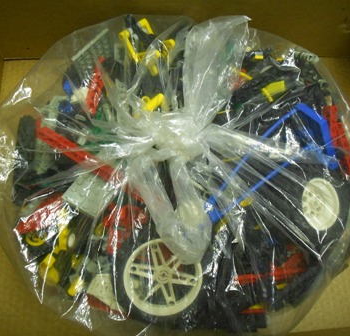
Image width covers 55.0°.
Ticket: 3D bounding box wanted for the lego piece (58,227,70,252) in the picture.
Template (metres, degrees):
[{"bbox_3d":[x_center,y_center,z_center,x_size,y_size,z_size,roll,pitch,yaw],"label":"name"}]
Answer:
[{"bbox_3d":[-0.089,0.057,0.269,0.008,0.008,0.020,2,71,-11],"label":"lego piece"}]

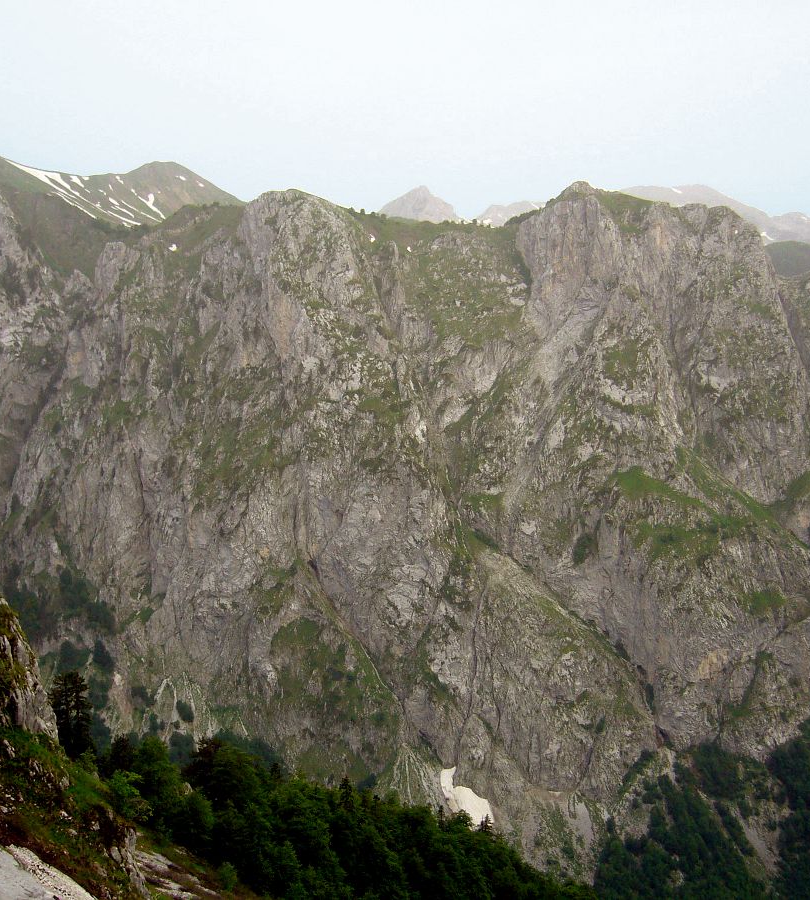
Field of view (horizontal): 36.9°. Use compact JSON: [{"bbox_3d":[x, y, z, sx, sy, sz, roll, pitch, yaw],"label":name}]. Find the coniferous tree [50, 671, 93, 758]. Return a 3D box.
[{"bbox_3d":[-23.294,19.161,85.000,3.400,7.800,3.400,0,5,0],"label":"coniferous tree"}]

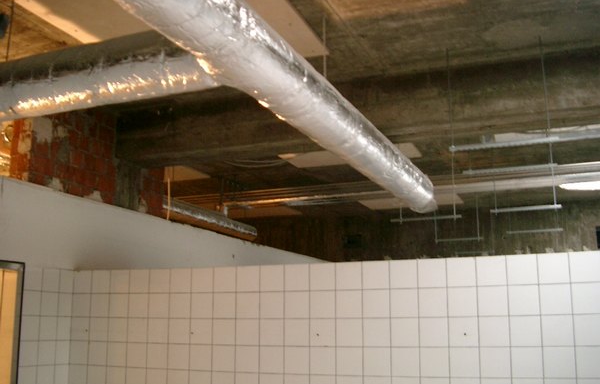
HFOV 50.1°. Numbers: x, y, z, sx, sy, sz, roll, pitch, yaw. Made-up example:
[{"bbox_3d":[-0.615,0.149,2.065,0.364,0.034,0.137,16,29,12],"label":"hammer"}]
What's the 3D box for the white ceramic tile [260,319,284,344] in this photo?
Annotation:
[{"bbox_3d":[-0.158,0.784,3.587,0.150,0.150,0.009,-5,-13,21],"label":"white ceramic tile"}]

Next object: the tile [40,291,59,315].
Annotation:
[{"bbox_3d":[-1.546,0.693,3.965,0.008,0.150,0.150,-5,-13,21],"label":"tile"}]

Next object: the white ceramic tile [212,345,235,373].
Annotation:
[{"bbox_3d":[-0.441,0.963,3.716,0.150,0.150,0.010,-5,-13,21],"label":"white ceramic tile"}]

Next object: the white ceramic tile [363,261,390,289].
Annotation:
[{"bbox_3d":[0.406,0.446,3.449,0.150,0.150,0.010,-5,-13,21],"label":"white ceramic tile"}]

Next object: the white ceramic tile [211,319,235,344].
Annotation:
[{"bbox_3d":[-0.442,0.810,3.721,0.150,0.150,0.010,-5,-13,21],"label":"white ceramic tile"}]

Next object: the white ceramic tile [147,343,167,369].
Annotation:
[{"bbox_3d":[-0.860,0.986,3.860,0.150,0.150,0.010,-5,-13,21],"label":"white ceramic tile"}]

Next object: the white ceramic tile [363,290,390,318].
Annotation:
[{"bbox_3d":[0.405,0.594,3.418,0.150,0.150,0.010,-5,-13,21],"label":"white ceramic tile"}]

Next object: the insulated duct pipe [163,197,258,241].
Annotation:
[{"bbox_3d":[-1.016,0.340,7.365,0.210,0.210,2.290,-5,-13,21],"label":"insulated duct pipe"}]

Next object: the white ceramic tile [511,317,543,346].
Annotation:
[{"bbox_3d":[1.097,0.677,3.121,0.150,0.150,0.010,-5,-13,21],"label":"white ceramic tile"}]

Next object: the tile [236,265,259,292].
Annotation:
[{"bbox_3d":[-0.301,0.508,3.752,0.150,0.150,0.010,-5,-13,21],"label":"tile"}]

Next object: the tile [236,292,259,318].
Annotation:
[{"bbox_3d":[-0.298,0.648,3.667,0.150,0.150,0.008,-5,-13,21],"label":"tile"}]

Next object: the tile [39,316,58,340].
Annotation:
[{"bbox_3d":[-1.556,0.838,3.967,0.009,0.150,0.150,-5,-13,21],"label":"tile"}]

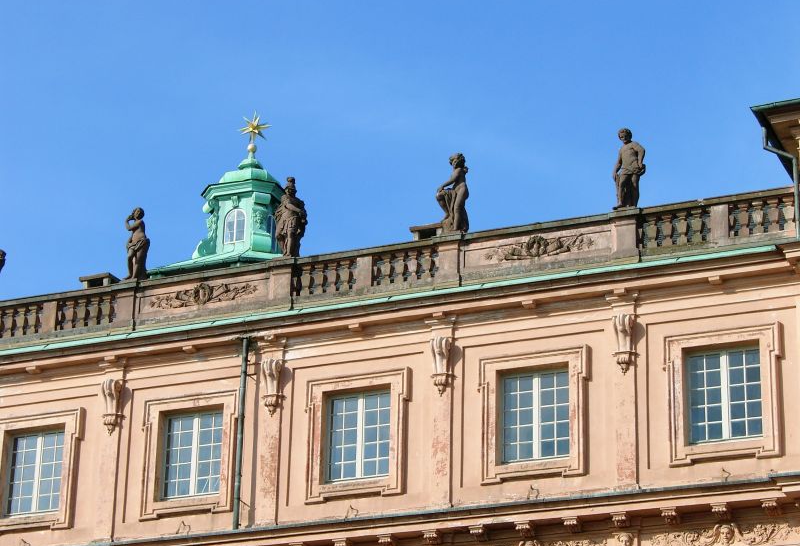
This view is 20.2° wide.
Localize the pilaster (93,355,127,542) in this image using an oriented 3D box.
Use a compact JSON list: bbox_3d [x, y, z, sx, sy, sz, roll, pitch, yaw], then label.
[{"bbox_3d":[-6.557,3.933,50.508,0.640,4.212,0.385,-8,-24,22],"label":"pilaster"}]

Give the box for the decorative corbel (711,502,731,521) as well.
[{"bbox_3d":[6.279,4.655,43.848,0.332,0.251,0.425,-8,-24,22],"label":"decorative corbel"}]

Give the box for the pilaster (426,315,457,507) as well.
[{"bbox_3d":[0.862,2.864,46.926,0.540,4.220,0.320,-8,-23,22],"label":"pilaster"}]

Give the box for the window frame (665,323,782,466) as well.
[{"bbox_3d":[6.550,2.507,45.283,2.325,2.799,0.304,-8,-24,22],"label":"window frame"}]

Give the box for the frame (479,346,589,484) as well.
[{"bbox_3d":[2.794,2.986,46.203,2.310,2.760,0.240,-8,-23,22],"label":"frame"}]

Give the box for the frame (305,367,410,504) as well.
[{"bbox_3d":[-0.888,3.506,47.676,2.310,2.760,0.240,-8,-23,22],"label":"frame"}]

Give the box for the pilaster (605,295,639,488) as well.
[{"bbox_3d":[4.615,2.352,46.002,0.640,4.212,0.385,-8,-24,22],"label":"pilaster"}]

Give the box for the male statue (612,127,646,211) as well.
[{"bbox_3d":[4.926,-2.194,48.312,0.668,2.029,0.506,-8,-24,22],"label":"male statue"}]

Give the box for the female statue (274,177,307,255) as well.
[{"bbox_3d":[-2.503,-1.194,50.891,0.720,2.060,0.520,-8,-23,22],"label":"female statue"}]

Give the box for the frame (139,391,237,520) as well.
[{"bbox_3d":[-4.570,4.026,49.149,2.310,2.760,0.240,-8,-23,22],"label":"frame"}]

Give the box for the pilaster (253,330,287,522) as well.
[{"bbox_3d":[-2.821,3.384,48.399,0.540,4.220,0.320,-8,-23,22],"label":"pilaster"}]

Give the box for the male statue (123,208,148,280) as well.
[{"bbox_3d":[-6.203,-0.638,52.808,0.567,1.946,0.547,-15,-27,35],"label":"male statue"}]

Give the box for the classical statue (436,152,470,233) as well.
[{"bbox_3d":[1.200,-1.733,49.841,0.709,2.089,0.506,12,-24,-24],"label":"classical statue"}]

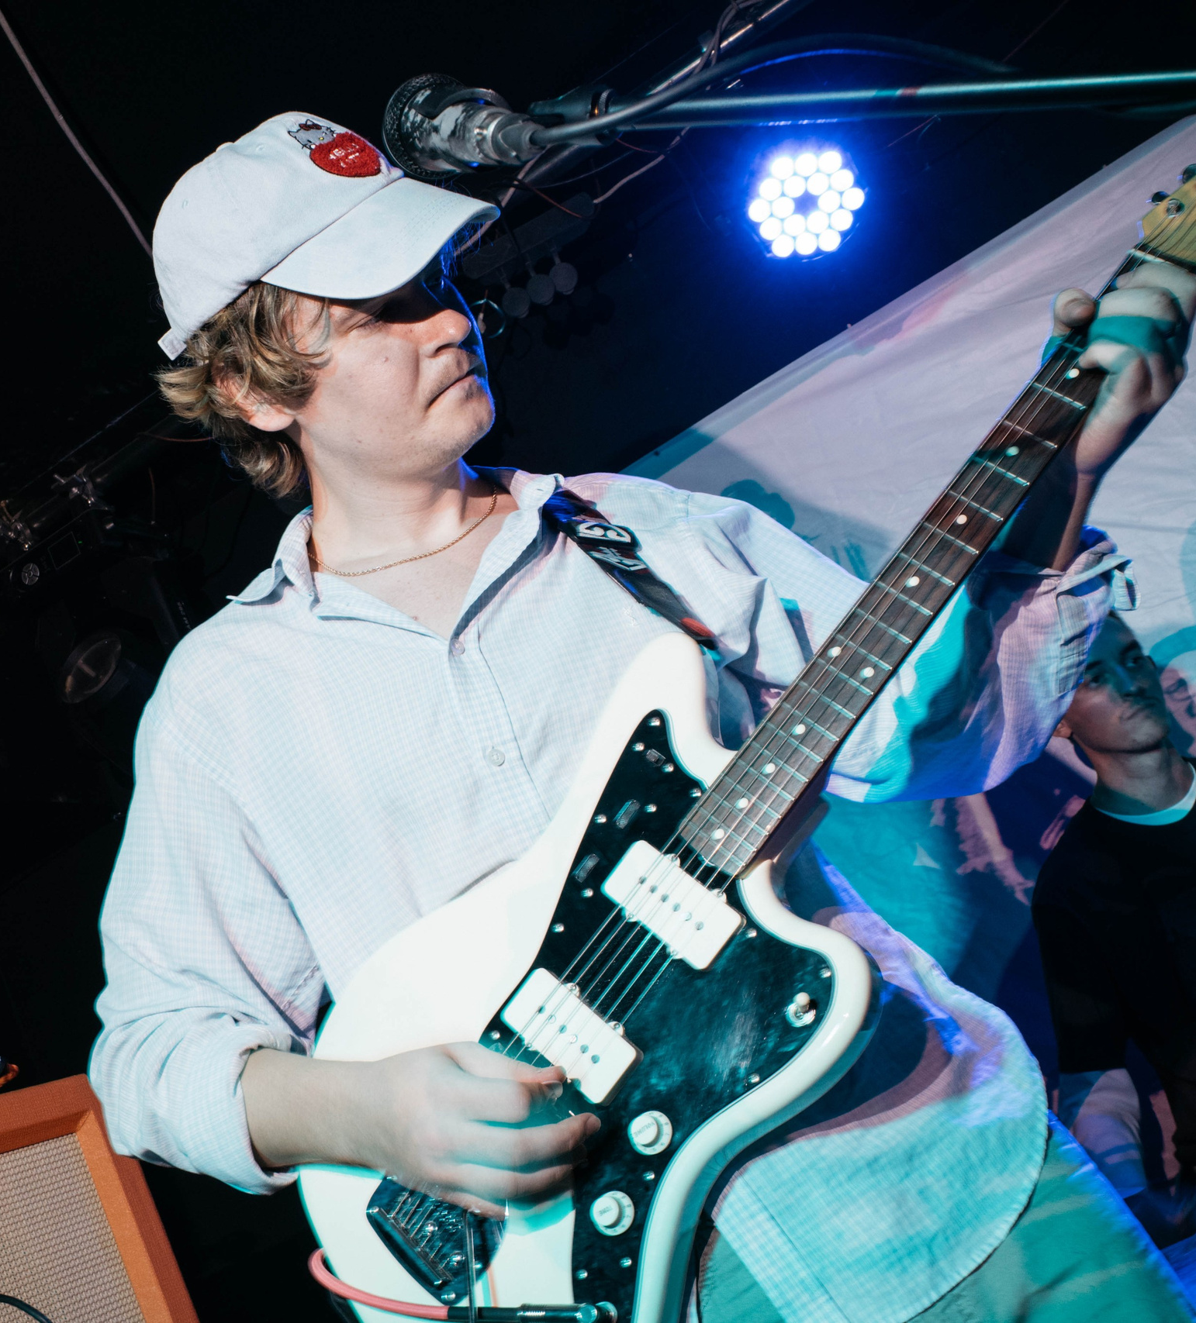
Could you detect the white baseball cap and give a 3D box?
[{"bbox_3d":[-0.206,-0.312,1.075,0.265,0.135,0.175,-15,17,28],"label":"white baseball cap"}]

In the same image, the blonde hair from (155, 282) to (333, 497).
[{"bbox_3d":[-0.234,-0.212,1.119,0.165,0.165,0.165,-15,17,28],"label":"blonde hair"}]

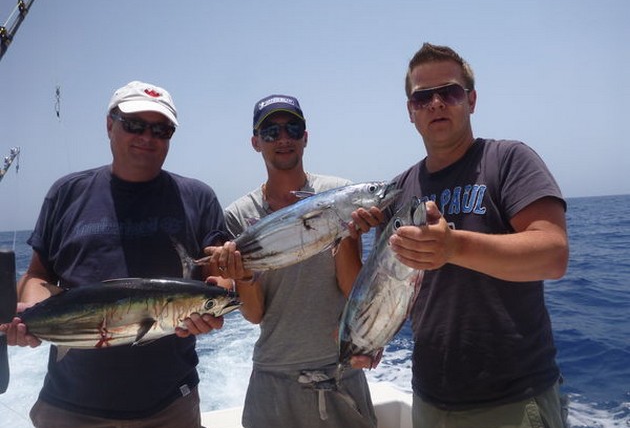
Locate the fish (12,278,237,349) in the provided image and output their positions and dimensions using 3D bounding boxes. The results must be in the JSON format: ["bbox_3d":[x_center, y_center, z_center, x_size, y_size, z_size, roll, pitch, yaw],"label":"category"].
[{"bbox_3d":[-0.450,0.231,1.160,0.560,0.155,0.115,-5,7,-3],"label":"fish"}]

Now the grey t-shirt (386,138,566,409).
[{"bbox_3d":[0.435,0.160,1.390,0.475,0.710,0.285,-4,0,30],"label":"grey t-shirt"}]

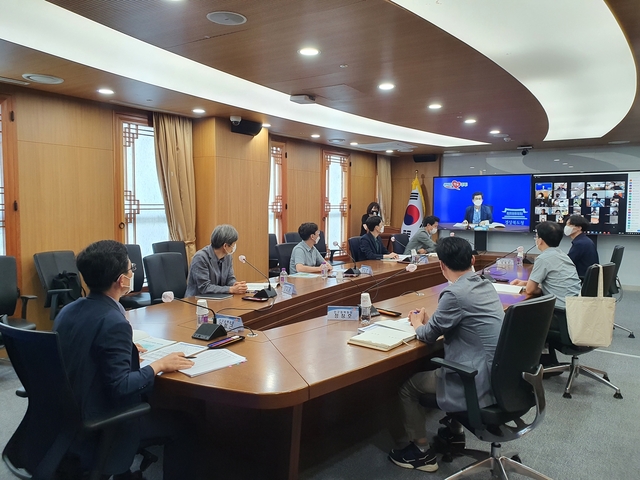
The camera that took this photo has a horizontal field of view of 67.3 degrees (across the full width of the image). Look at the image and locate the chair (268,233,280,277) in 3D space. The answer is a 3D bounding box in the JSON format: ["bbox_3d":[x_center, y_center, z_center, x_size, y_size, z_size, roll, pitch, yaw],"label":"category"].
[{"bbox_3d":[-0.616,0.433,7.665,0.640,1.030,0.640,3,5,34],"label":"chair"}]

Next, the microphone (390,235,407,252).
[{"bbox_3d":[1.090,0.107,6.621,0.320,0.280,0.090,4,5,45],"label":"microphone"}]

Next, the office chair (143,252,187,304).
[{"bbox_3d":[-1.311,0.645,4.529,0.620,1.000,0.620,3,5,38],"label":"office chair"}]

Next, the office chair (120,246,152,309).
[{"bbox_3d":[-2.070,0.583,5.515,0.640,1.030,0.640,3,5,34],"label":"office chair"}]

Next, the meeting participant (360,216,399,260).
[{"bbox_3d":[0.969,0.317,7.323,0.750,1.310,0.520,2,5,29],"label":"meeting participant"}]

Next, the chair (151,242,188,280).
[{"bbox_3d":[-1.691,0.557,5.879,0.620,1.000,0.620,3,5,37],"label":"chair"}]

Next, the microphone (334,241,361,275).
[{"bbox_3d":[0.290,0.192,5.229,0.330,0.360,0.140,4,6,40],"label":"microphone"}]

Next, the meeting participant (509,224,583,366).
[{"bbox_3d":[1.910,0.516,4.049,0.560,1.340,0.740,-4,6,-43],"label":"meeting participant"}]

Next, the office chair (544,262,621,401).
[{"bbox_3d":[2.100,0.694,3.942,0.650,1.010,0.670,-3,5,-37],"label":"office chair"}]

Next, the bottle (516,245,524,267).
[{"bbox_3d":[2.470,0.220,5.933,0.066,0.200,0.066,0,4,0],"label":"bottle"}]

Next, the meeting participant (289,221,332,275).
[{"bbox_3d":[-0.038,0.430,5.835,0.750,1.290,0.520,2,5,29],"label":"meeting participant"}]

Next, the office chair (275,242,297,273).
[{"bbox_3d":[-0.165,0.553,5.942,0.640,1.030,0.640,3,5,34],"label":"office chair"}]

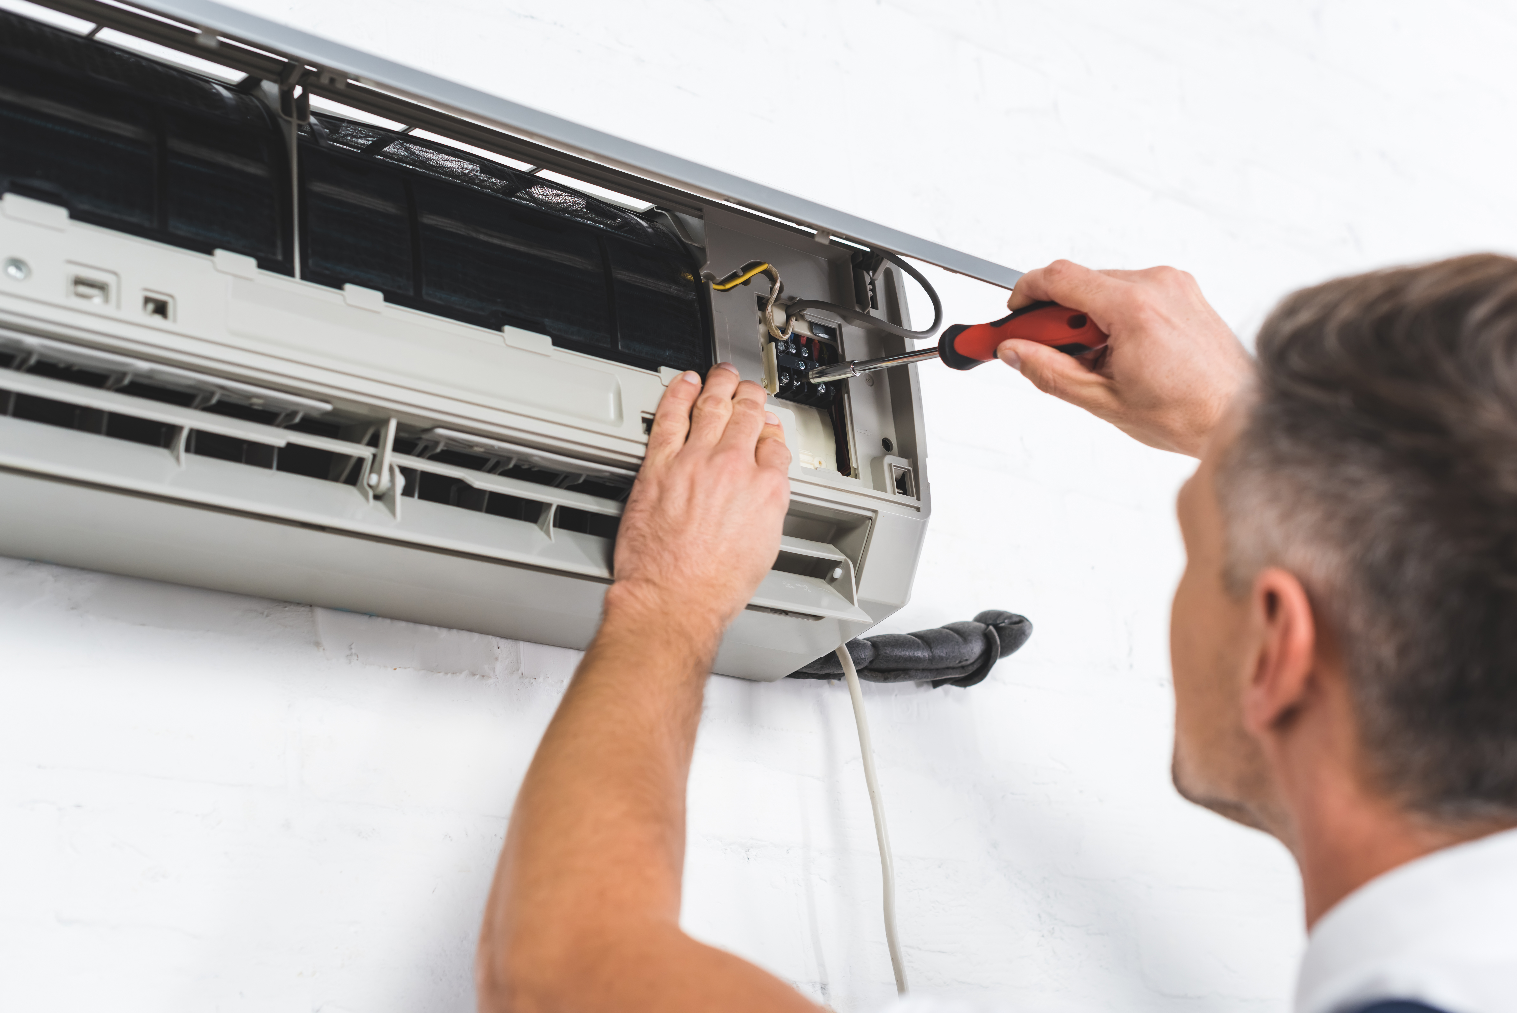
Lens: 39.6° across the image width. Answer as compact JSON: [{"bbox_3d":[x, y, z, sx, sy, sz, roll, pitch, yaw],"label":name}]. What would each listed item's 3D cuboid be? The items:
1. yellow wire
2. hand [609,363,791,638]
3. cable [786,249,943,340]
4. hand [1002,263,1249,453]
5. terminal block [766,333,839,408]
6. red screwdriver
[{"bbox_3d":[-0.010,-0.136,1.249,0.046,0.026,0.008,13,-28,-36],"label":"yellow wire"},{"bbox_3d":[-0.032,-0.003,1.140,0.090,0.182,0.050,35,-40,-16],"label":"hand"},{"bbox_3d":[0.063,-0.132,1.273,0.090,0.065,0.055,13,-28,-36],"label":"cable"},{"bbox_3d":[0.199,-0.082,1.130,0.143,0.083,0.080,27,5,18],"label":"hand"},{"bbox_3d":[0.023,-0.078,1.286,0.050,0.041,0.023,13,-28,-36],"label":"terminal block"},{"bbox_3d":[0.109,-0.085,1.190,0.218,0.029,0.029,-6,-17,44],"label":"red screwdriver"}]

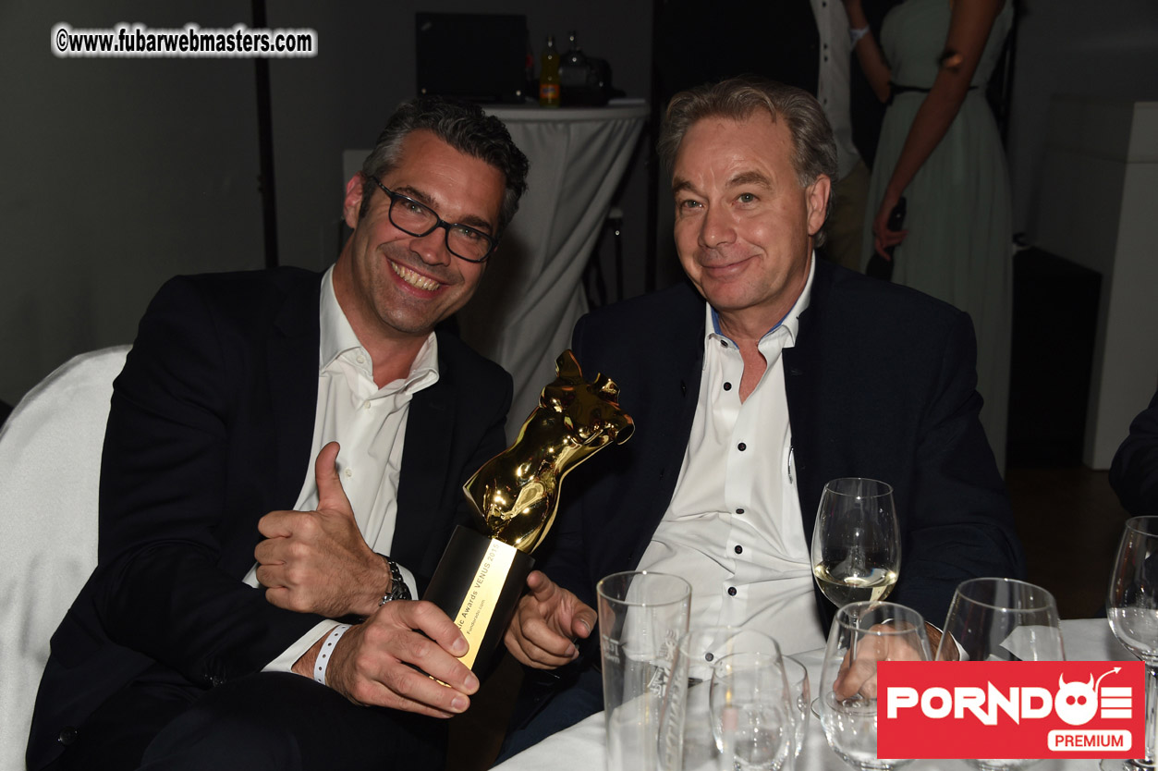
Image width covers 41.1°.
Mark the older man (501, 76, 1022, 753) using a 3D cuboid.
[{"bbox_3d":[0.200,0.360,1.760,0.570,1.370,0.730,6,17,17],"label":"older man"}]

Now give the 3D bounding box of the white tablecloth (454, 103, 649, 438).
[{"bbox_3d":[-0.156,-0.264,4.424,0.730,1.100,0.730,0,16,0],"label":"white tablecloth"}]

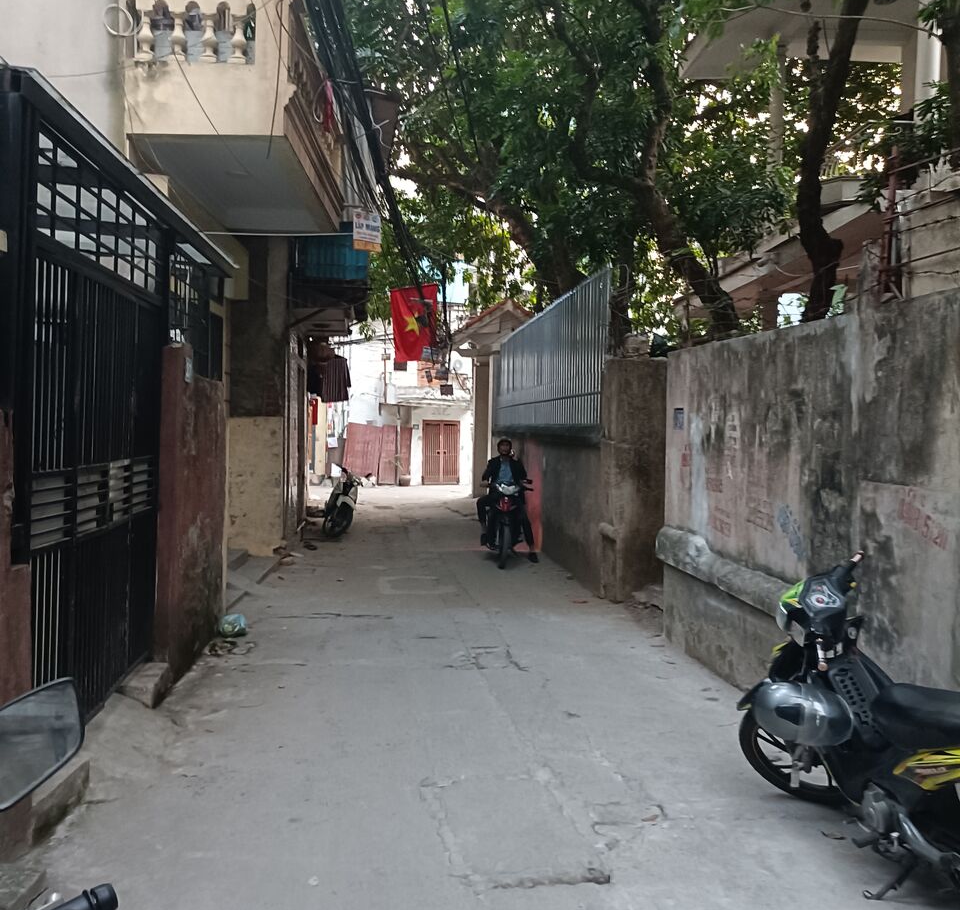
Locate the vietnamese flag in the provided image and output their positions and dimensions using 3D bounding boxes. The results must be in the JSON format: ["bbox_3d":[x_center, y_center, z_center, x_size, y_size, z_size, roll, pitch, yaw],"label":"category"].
[{"bbox_3d":[-1.084,-2.193,15.300,0.800,1.270,0.120,0,2,-5],"label":"vietnamese flag"}]

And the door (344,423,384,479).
[{"bbox_3d":[-3.407,-0.072,26.800,1.100,1.740,0.070,0,2,-5],"label":"door"}]

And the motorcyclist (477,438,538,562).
[{"bbox_3d":[0.336,0.550,11.300,0.740,1.530,0.850,0,2,-1],"label":"motorcyclist"}]

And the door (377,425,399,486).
[{"bbox_3d":[-2.653,0.014,26.800,0.550,1.750,0.070,0,2,-5],"label":"door"}]

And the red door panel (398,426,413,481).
[{"bbox_3d":[-2.174,-0.014,26.800,0.450,1.670,0.070,0,2,-5],"label":"red door panel"}]

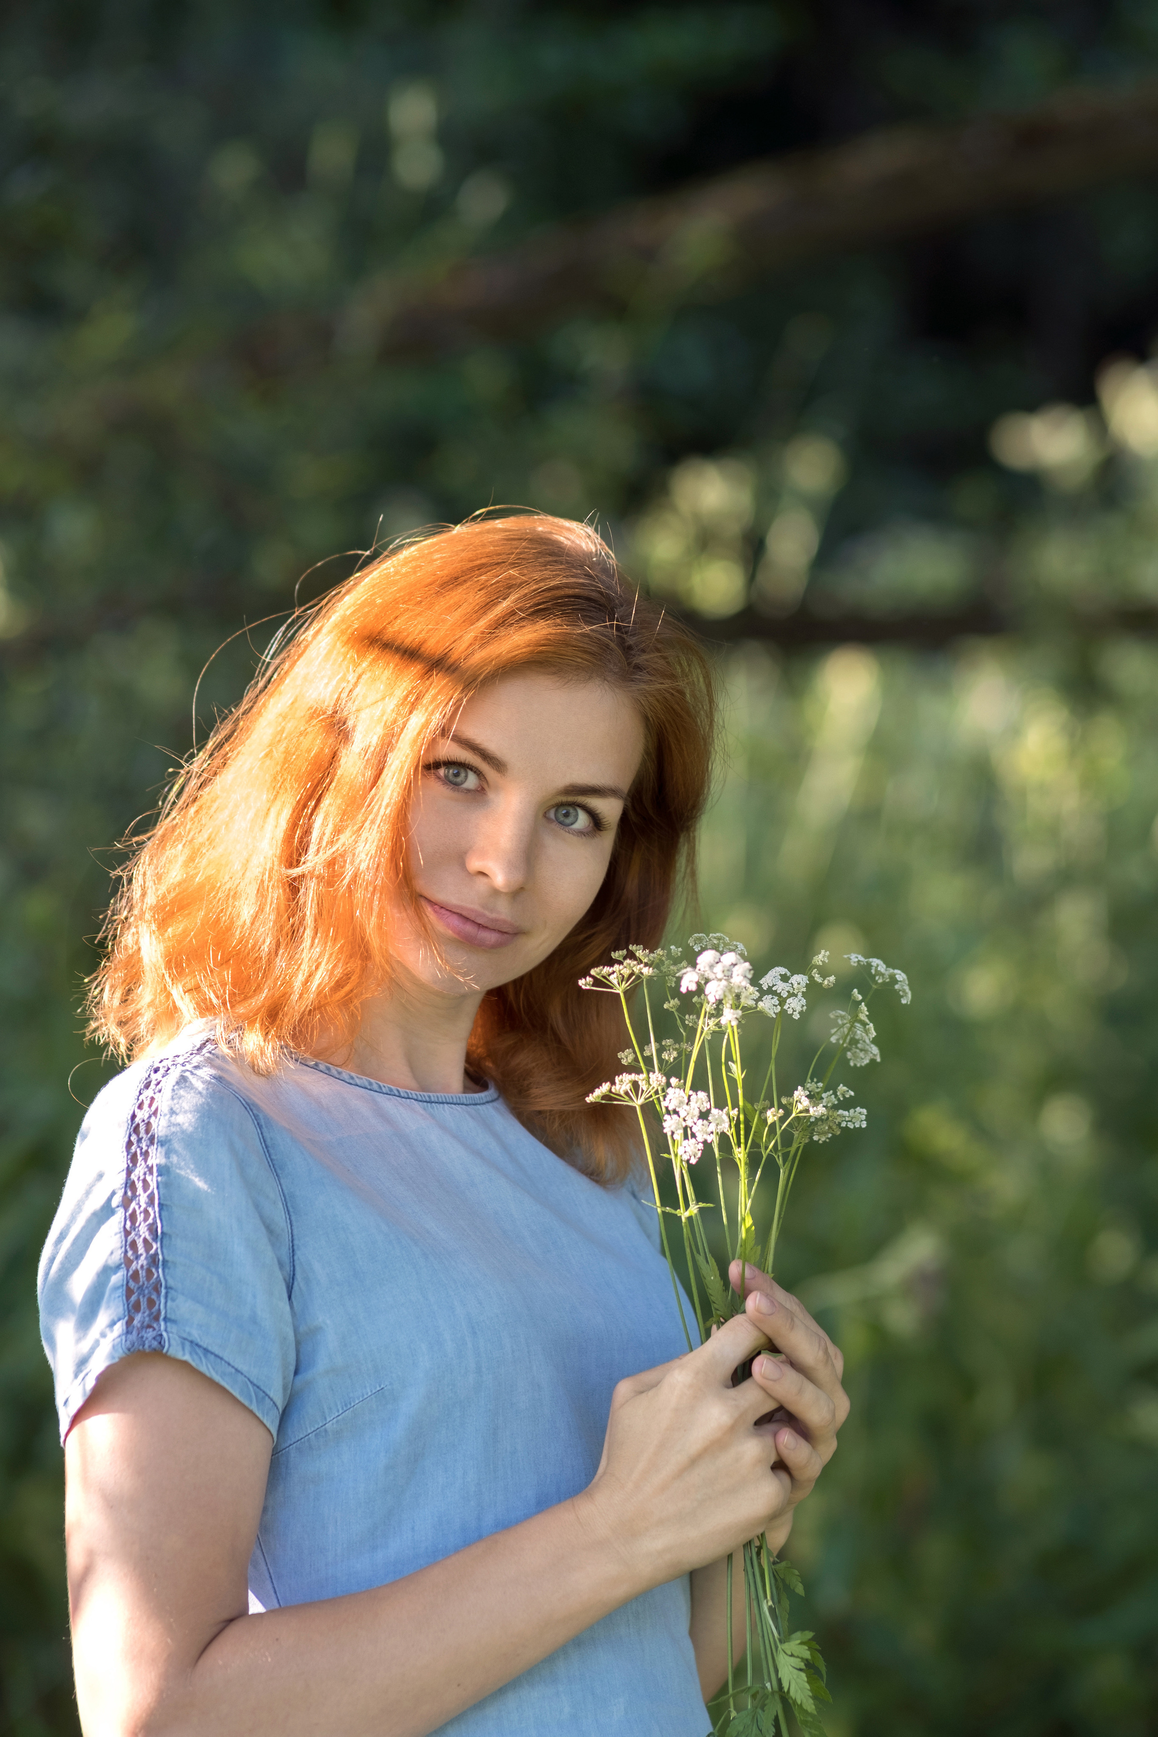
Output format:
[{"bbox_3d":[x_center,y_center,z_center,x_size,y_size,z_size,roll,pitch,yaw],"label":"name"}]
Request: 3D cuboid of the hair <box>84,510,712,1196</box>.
[{"bbox_3d":[-0.089,-0.011,3.150,0.285,0.325,0.255,11,3,-19],"label":"hair"}]

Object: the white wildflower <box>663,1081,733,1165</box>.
[{"bbox_3d":[0.058,0.126,3.050,0.036,0.040,0.030,0,3,-6],"label":"white wildflower"}]

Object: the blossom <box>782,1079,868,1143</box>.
[{"bbox_3d":[0.122,0.121,3.070,0.043,0.032,0.038,-1,3,-11],"label":"blossom"}]

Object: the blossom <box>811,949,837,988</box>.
[{"bbox_3d":[0.122,0.050,3.070,0.013,0.019,0.014,-1,3,-11],"label":"blossom"}]

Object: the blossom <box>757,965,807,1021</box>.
[{"bbox_3d":[0.101,0.062,3.070,0.025,0.028,0.023,0,3,-6],"label":"blossom"}]

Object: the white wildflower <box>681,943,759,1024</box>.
[{"bbox_3d":[0.070,0.058,3.060,0.041,0.041,0.036,0,3,-6],"label":"white wildflower"}]

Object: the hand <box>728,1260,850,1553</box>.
[{"bbox_3d":[0.102,0.268,3.080,0.068,0.145,0.085,1,3,14],"label":"hand"}]

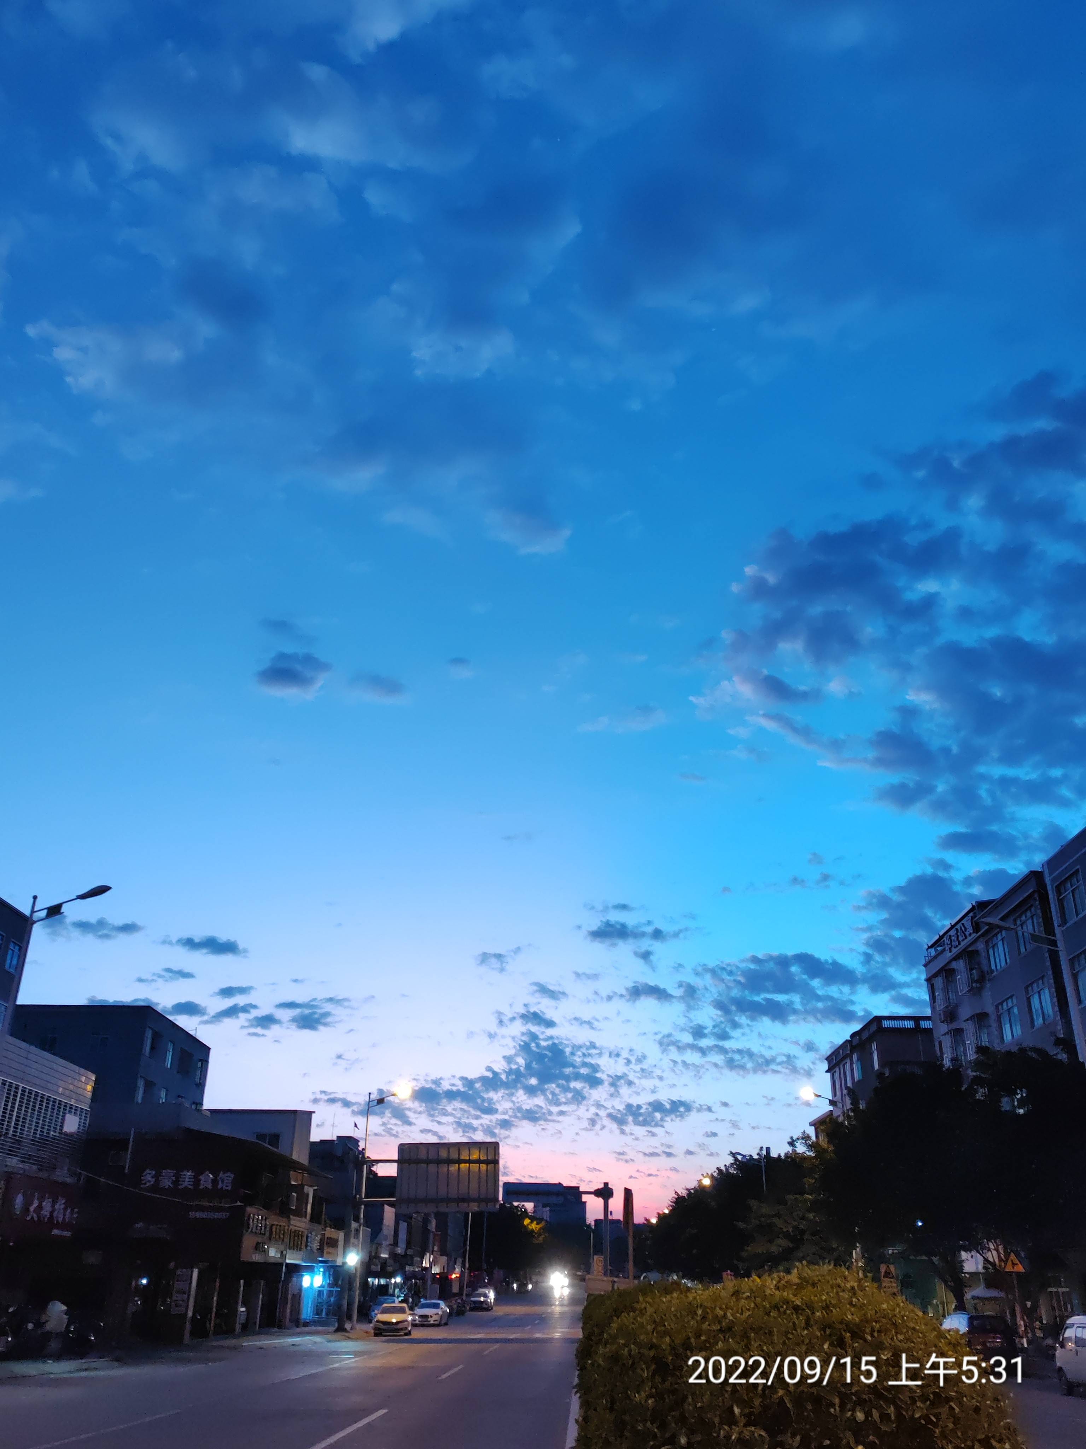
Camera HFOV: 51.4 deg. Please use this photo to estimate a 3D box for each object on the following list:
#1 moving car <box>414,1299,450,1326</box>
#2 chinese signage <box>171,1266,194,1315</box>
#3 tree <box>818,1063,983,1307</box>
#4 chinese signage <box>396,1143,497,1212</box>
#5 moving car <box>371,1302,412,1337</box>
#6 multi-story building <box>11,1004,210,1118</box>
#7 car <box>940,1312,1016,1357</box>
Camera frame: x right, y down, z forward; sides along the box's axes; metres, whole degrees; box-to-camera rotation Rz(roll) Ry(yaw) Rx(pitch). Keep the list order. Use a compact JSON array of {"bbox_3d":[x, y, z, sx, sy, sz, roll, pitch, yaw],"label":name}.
[{"bbox_3d":[-7.220,38.518,74.066,1.850,1.460,4.800,0,-27,2],"label":"moving car"},{"bbox_3d":[-14.437,22.661,45.113,0.600,1.570,0.080,0,-27,2],"label":"chinese signage"},{"bbox_3d":[18.781,24.964,58.437,7.800,12.500,7.800,0,-27,2],"label":"tree"},{"bbox_3d":[-4.950,23.614,58.837,5.300,3.350,0.200,0,-27,2],"label":"chinese signage"},{"bbox_3d":[-7.539,30.518,58.055,1.800,1.480,4.600,2,-27,-3],"label":"moving car"},{"bbox_3d":[-31.290,30.174,77.186,10.500,18.500,13.500,0,-27,2],"label":"multi-story building"},{"bbox_3d":[18.099,25.592,47.413,1.820,1.520,4.500,0,-27,2],"label":"car"}]

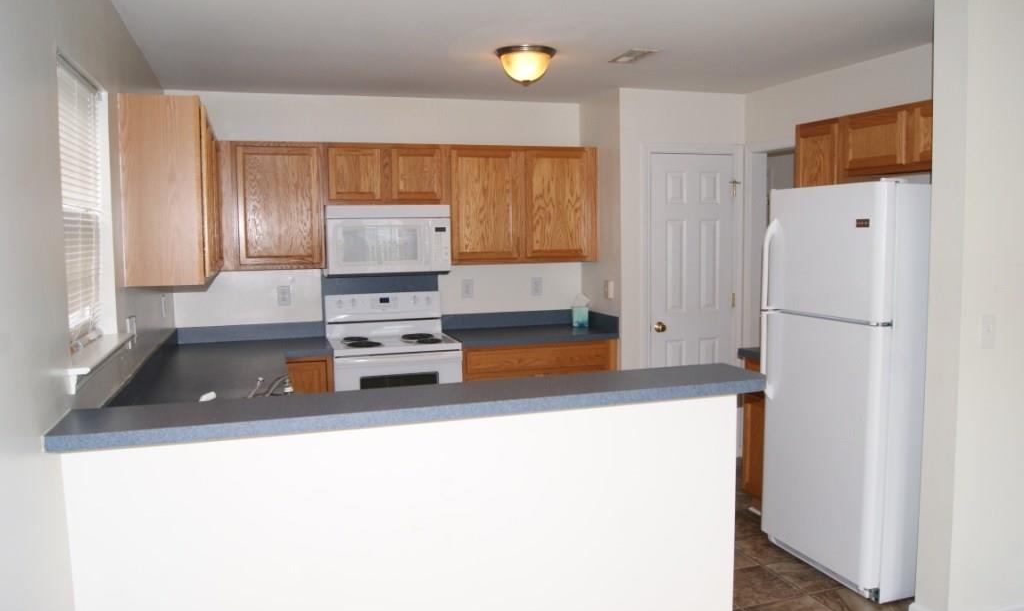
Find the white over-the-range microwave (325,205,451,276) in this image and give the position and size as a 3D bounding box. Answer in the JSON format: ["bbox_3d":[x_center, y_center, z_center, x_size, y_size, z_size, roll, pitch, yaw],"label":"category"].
[{"bbox_3d":[-0.792,-0.414,4.850,0.759,0.415,0.385,-2,6,-18],"label":"white over-the-range microwave"}]

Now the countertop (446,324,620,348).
[{"bbox_3d":[0.103,0.194,5.045,1.034,0.040,0.620,-3,5,-18],"label":"countertop"}]

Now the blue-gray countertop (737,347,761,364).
[{"bbox_3d":[1.583,0.256,4.083,0.638,0.040,0.357,-3,5,-18],"label":"blue-gray countertop"}]

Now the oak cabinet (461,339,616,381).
[{"bbox_3d":[0.108,0.652,5.179,1.035,0.876,0.628,-2,5,-16],"label":"oak cabinet"}]

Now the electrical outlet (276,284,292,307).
[{"bbox_3d":[-1.436,-0.055,4.848,0.070,0.117,0.012,-3,5,-18],"label":"electrical outlet"}]

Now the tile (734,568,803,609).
[{"bbox_3d":[1.052,1.229,3.342,0.319,0.010,0.320,-3,5,-18],"label":"tile"}]

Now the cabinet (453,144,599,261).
[{"bbox_3d":[0.043,-0.658,5.106,1.011,0.750,0.332,-3,5,-18],"label":"cabinet"}]

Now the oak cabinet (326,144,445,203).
[{"bbox_3d":[-0.803,-0.809,4.821,0.761,0.372,0.332,-3,5,-18],"label":"oak cabinet"}]

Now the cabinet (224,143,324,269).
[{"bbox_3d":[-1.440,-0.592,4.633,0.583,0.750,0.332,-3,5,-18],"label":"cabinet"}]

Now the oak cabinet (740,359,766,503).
[{"bbox_3d":[1.619,0.695,4.135,0.615,0.825,0.430,-2,5,-18],"label":"oak cabinet"}]

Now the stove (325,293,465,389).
[{"bbox_3d":[-0.749,0.529,4.803,0.757,1.175,0.670,-2,5,-18],"label":"stove"}]

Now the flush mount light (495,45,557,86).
[{"bbox_3d":[0.077,-1.154,3.728,0.298,0.175,0.298,-1,5,0],"label":"flush mount light"}]

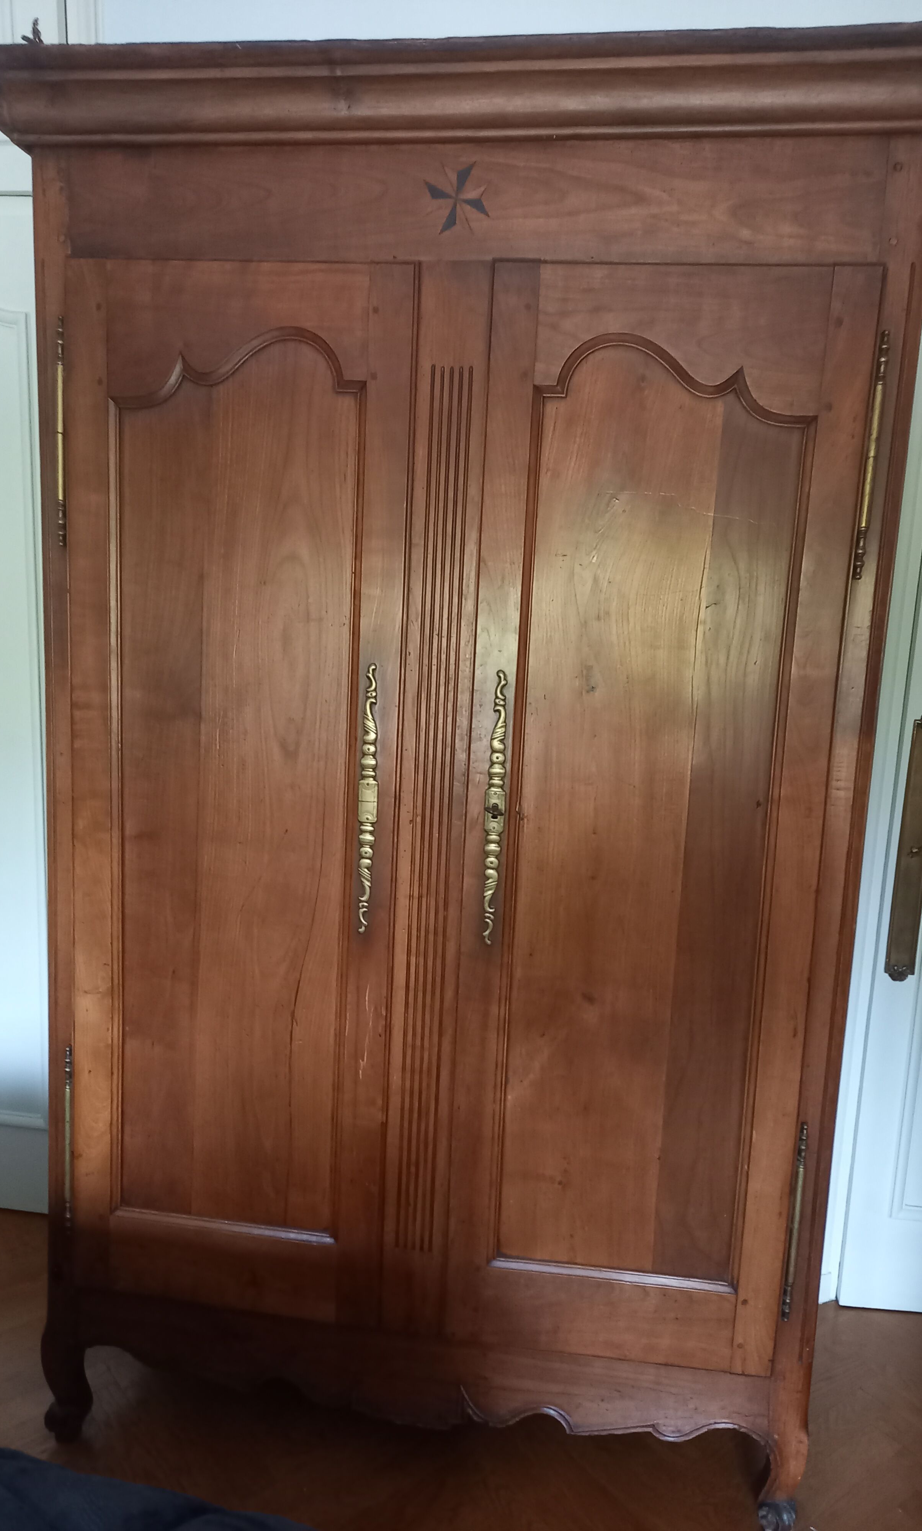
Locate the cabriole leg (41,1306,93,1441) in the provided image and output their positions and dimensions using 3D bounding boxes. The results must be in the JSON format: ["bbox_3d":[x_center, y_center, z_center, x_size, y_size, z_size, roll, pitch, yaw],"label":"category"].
[{"bbox_3d":[-0.644,0.998,1.837,0.077,0.248,0.085,4,9,7],"label":"cabriole leg"}]

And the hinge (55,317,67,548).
[{"bbox_3d":[-0.570,-0.472,1.573,0.014,0.318,0.017,4,9,7],"label":"hinge"}]

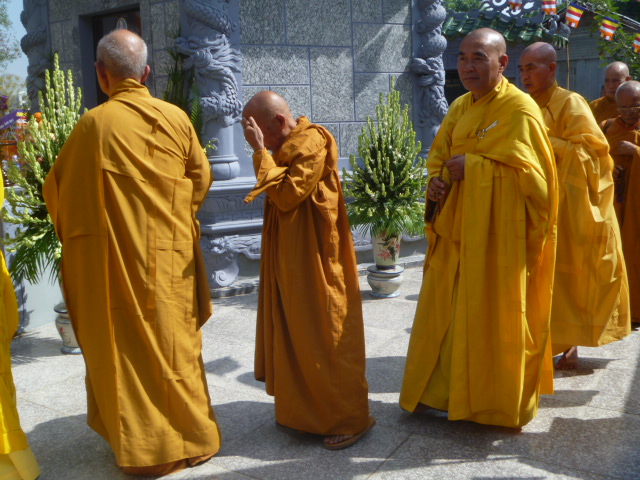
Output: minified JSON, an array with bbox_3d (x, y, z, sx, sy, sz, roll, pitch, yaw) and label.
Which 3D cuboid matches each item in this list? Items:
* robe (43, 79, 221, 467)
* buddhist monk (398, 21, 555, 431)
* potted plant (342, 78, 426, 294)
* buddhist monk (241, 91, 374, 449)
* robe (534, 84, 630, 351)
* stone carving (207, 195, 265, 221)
[{"bbox_3d":[-0.669,0.057,2.539,0.600,1.650,0.460,-1,12,2],"label":"robe"},{"bbox_3d":[0.669,-0.040,2.843,0.600,1.650,0.480,7,14,37],"label":"buddhist monk"},{"bbox_3d":[0.500,-0.404,4.880,0.600,1.560,0.600,-1,12,0],"label":"potted plant"},{"bbox_3d":[-0.027,0.107,2.736,0.480,1.440,0.500,-5,12,-15],"label":"buddhist monk"},{"bbox_3d":[1.337,-0.121,3.432,0.540,1.380,0.450,9,16,42],"label":"robe"},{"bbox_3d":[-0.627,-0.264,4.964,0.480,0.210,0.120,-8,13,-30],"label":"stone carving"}]

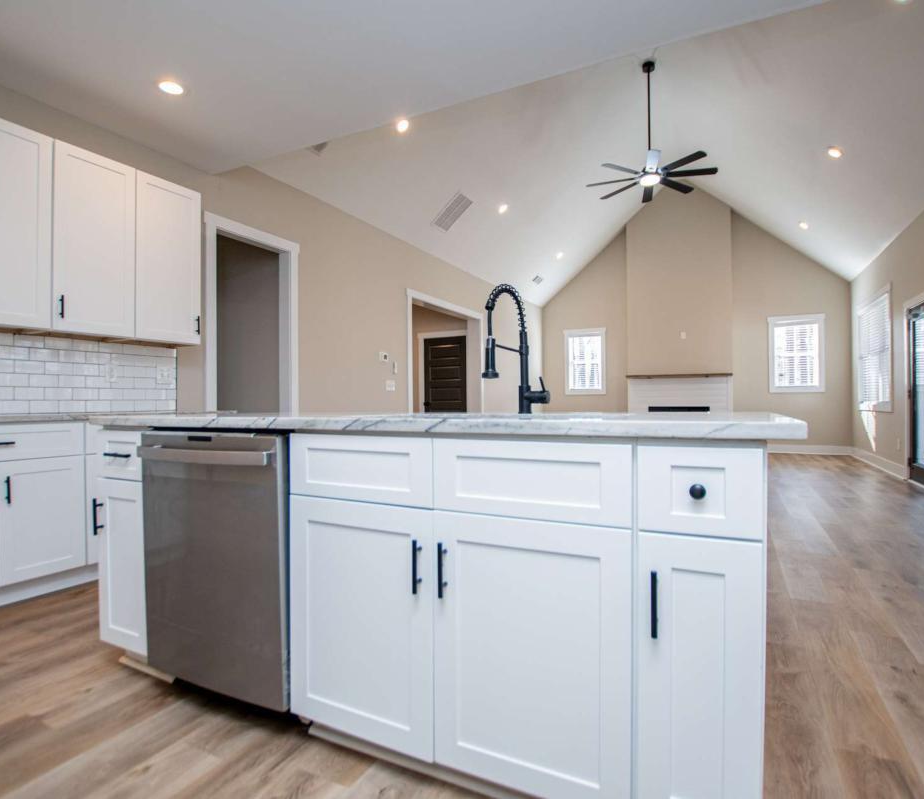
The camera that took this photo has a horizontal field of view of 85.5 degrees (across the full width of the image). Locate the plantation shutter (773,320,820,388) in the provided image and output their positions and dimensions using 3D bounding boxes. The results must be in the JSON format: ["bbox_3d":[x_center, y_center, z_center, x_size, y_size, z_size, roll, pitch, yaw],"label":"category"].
[{"bbox_3d":[6.074,-0.793,9.092,0.697,1.152,0.060,0,0,28],"label":"plantation shutter"}]

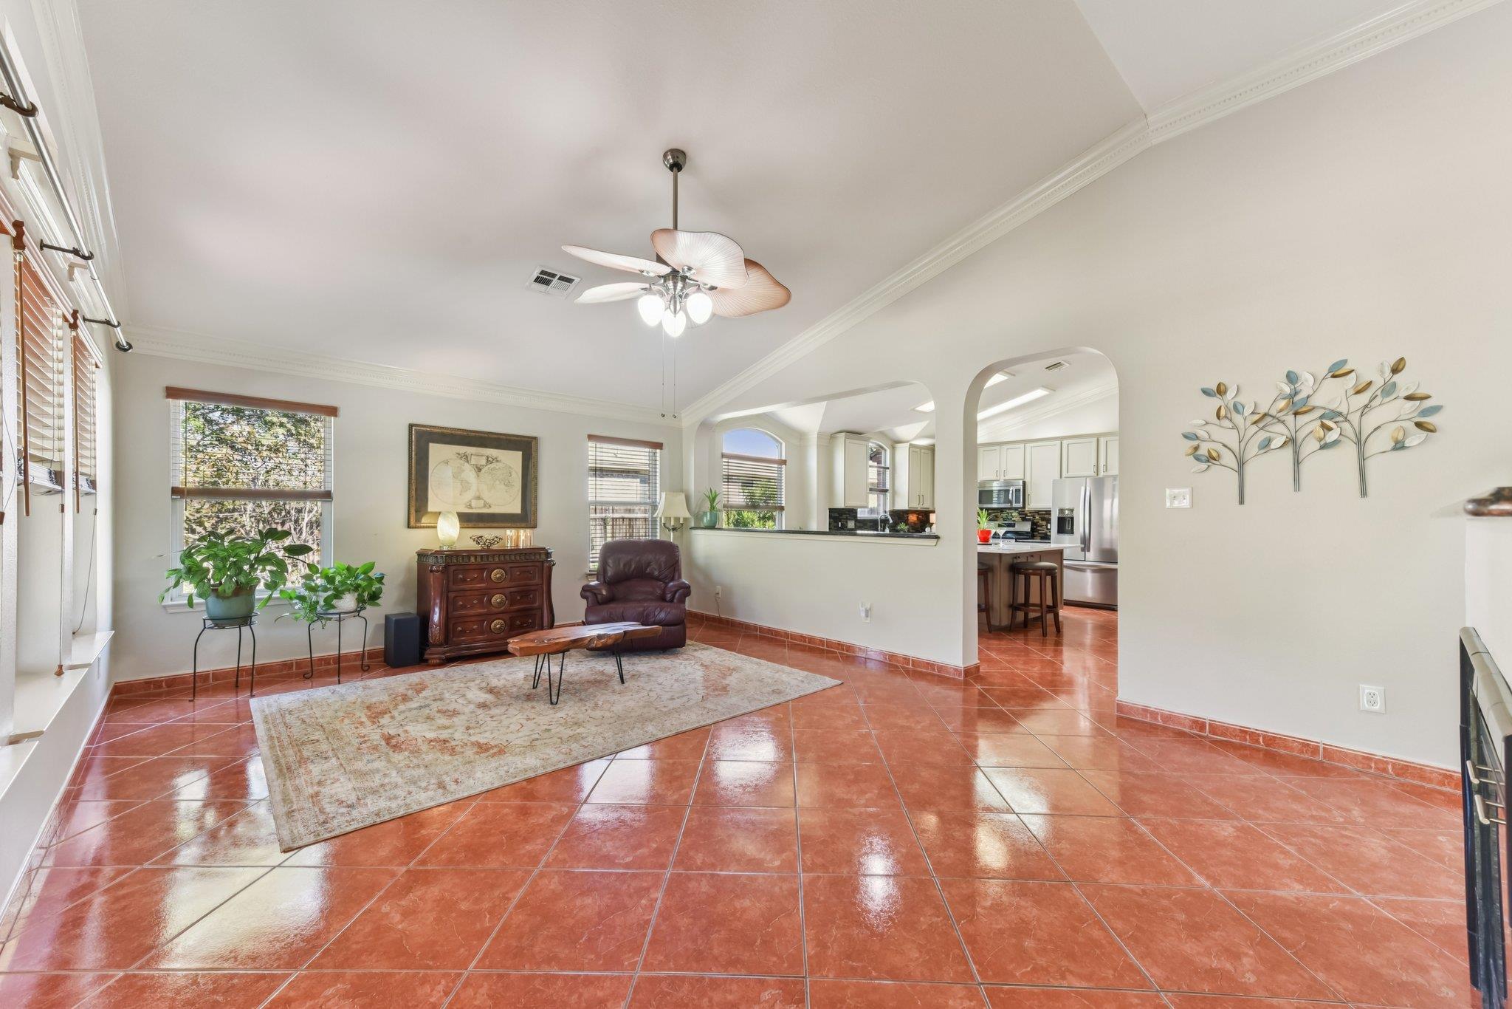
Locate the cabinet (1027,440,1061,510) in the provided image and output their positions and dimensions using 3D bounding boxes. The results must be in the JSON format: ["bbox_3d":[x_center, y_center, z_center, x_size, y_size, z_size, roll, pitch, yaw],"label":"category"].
[{"bbox_3d":[4.386,-0.444,8.839,0.340,1.062,0.517,1,-1,-44],"label":"cabinet"}]

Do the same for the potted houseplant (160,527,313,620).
[{"bbox_3d":[-3.584,0.493,4.062,0.746,0.665,0.655,1,-1,-43],"label":"potted houseplant"}]

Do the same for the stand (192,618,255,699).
[{"bbox_3d":[-3.621,1.034,4.016,0.333,0.529,0.358,1,-1,-43],"label":"stand"}]

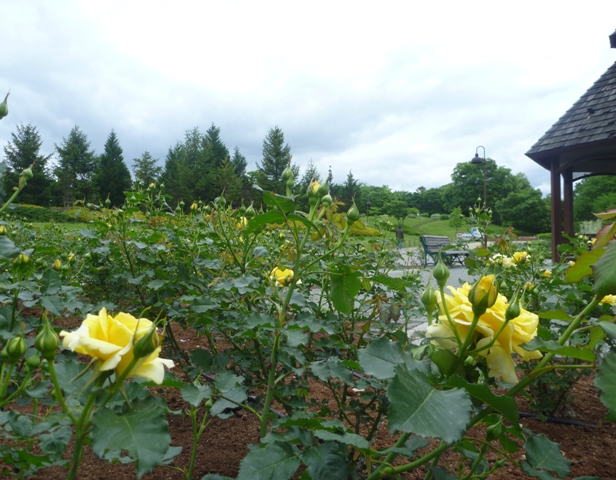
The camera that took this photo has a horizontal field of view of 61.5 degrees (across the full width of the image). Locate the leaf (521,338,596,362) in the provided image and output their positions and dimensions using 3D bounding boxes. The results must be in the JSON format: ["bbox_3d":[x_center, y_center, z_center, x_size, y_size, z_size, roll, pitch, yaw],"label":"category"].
[{"bbox_3d":[0.194,0.085,0.400,0.059,0.018,0.040,-1,0,0],"label":"leaf"}]

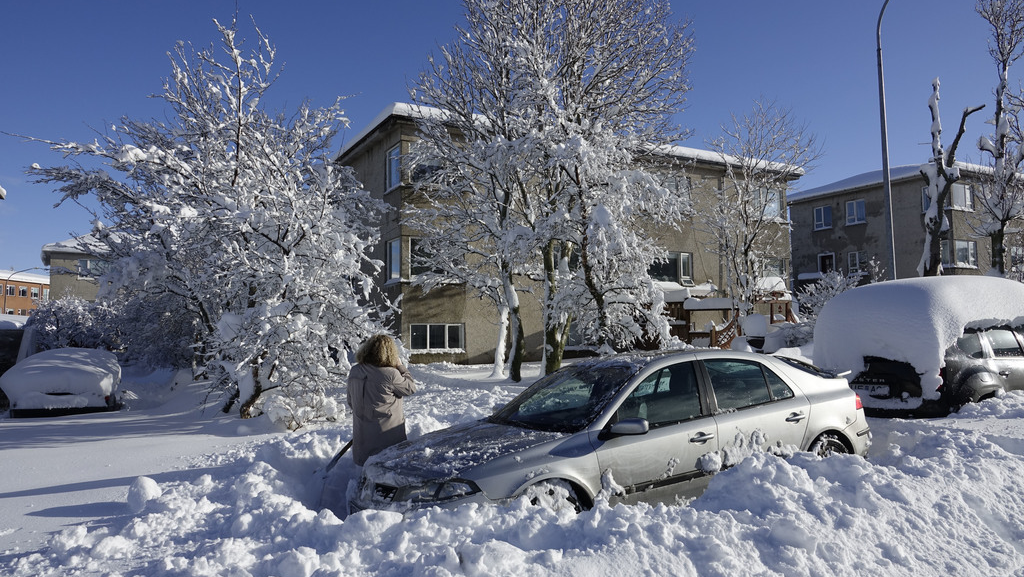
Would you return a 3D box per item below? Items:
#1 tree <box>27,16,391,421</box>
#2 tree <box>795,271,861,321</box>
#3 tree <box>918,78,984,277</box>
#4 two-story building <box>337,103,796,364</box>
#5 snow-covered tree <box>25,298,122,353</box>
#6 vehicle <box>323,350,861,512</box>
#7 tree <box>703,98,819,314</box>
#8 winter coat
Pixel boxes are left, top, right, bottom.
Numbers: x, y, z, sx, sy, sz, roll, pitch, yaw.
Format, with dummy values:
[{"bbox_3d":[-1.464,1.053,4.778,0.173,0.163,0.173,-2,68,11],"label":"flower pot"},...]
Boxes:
[{"bbox_3d":[-4.579,-1.056,10.300,5.500,6.150,5.000,-1,-4,0],"label":"tree"},{"bbox_3d":[9.705,0.708,21.000,2.100,2.700,2.000,-1,-4,0],"label":"tree"},{"bbox_3d":[11.561,-1.687,18.000,1.750,7.700,1.400,-1,-4,0],"label":"tree"},{"bbox_3d":[1.688,-1.440,27.367,17.000,8.200,10.200,1,-4,-29],"label":"two-story building"},{"bbox_3d":[-10.598,1.184,16.500,2.400,2.100,2.000,-1,-4,0],"label":"snow-covered tree"},{"bbox_3d":[1.030,1.200,5.750,4.580,1.440,1.780,0,-3,-30],"label":"vehicle"},{"bbox_3d":[7.644,-1.876,21.000,3.600,8.000,3.400,-1,-4,0],"label":"tree"},{"bbox_3d":[-1.186,1.144,6.250,0.540,0.950,0.400,-2,-4,17],"label":"winter coat"}]

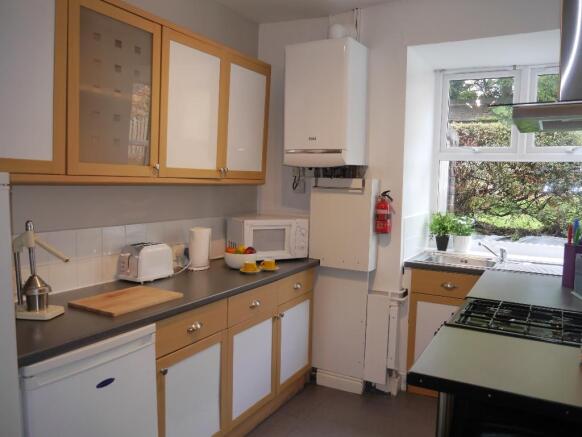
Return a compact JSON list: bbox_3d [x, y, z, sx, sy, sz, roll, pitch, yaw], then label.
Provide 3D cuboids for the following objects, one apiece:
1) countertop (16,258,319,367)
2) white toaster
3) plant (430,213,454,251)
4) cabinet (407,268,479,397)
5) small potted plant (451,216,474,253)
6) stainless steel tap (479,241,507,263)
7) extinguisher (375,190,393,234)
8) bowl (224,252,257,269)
[{"bbox_3d":[-0.587,0.359,2.533,0.620,0.035,2.190,4,5,29],"label":"countertop"},{"bbox_3d":[-0.808,0.235,2.646,0.175,0.185,0.275,4,6,33],"label":"white toaster"},{"bbox_3d":[1.204,0.104,3.751,0.180,0.295,0.180,4,5,29],"label":"plant"},{"bbox_3d":[1.197,0.774,3.437,0.500,0.870,0.580,4,5,29],"label":"cabinet"},{"bbox_3d":[1.351,0.126,3.682,0.165,0.278,0.165,4,5,29],"label":"small potted plant"},{"bbox_3d":[1.425,0.235,3.352,0.180,0.150,0.050,2,5,9],"label":"stainless steel tap"},{"bbox_3d":[0.616,-0.036,3.138,0.105,0.285,0.100,4,5,29],"label":"extinguisher"},{"bbox_3d":[-0.323,0.264,3.033,0.200,0.083,0.200,1,5,0],"label":"bowl"}]

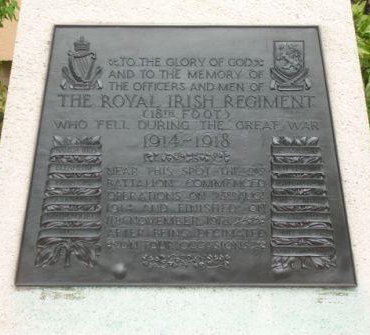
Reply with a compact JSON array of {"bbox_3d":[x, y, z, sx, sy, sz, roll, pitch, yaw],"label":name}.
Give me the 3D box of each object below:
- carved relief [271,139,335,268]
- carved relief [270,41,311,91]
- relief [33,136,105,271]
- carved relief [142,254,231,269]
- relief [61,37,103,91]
[{"bbox_3d":[0.273,0.083,2.676,0.150,0.312,0.025,0,-8,0],"label":"carved relief"},{"bbox_3d":[0.246,-0.237,2.726,0.096,0.121,0.015,0,-8,0],"label":"carved relief"},{"bbox_3d":[-0.266,0.078,2.676,0.157,0.303,0.025,0,-8,0],"label":"relief"},{"bbox_3d":[0.004,0.213,2.664,0.203,0.033,0.012,0,-8,0],"label":"carved relief"},{"bbox_3d":[-0.239,-0.242,2.727,0.099,0.130,0.015,0,-8,0],"label":"relief"}]

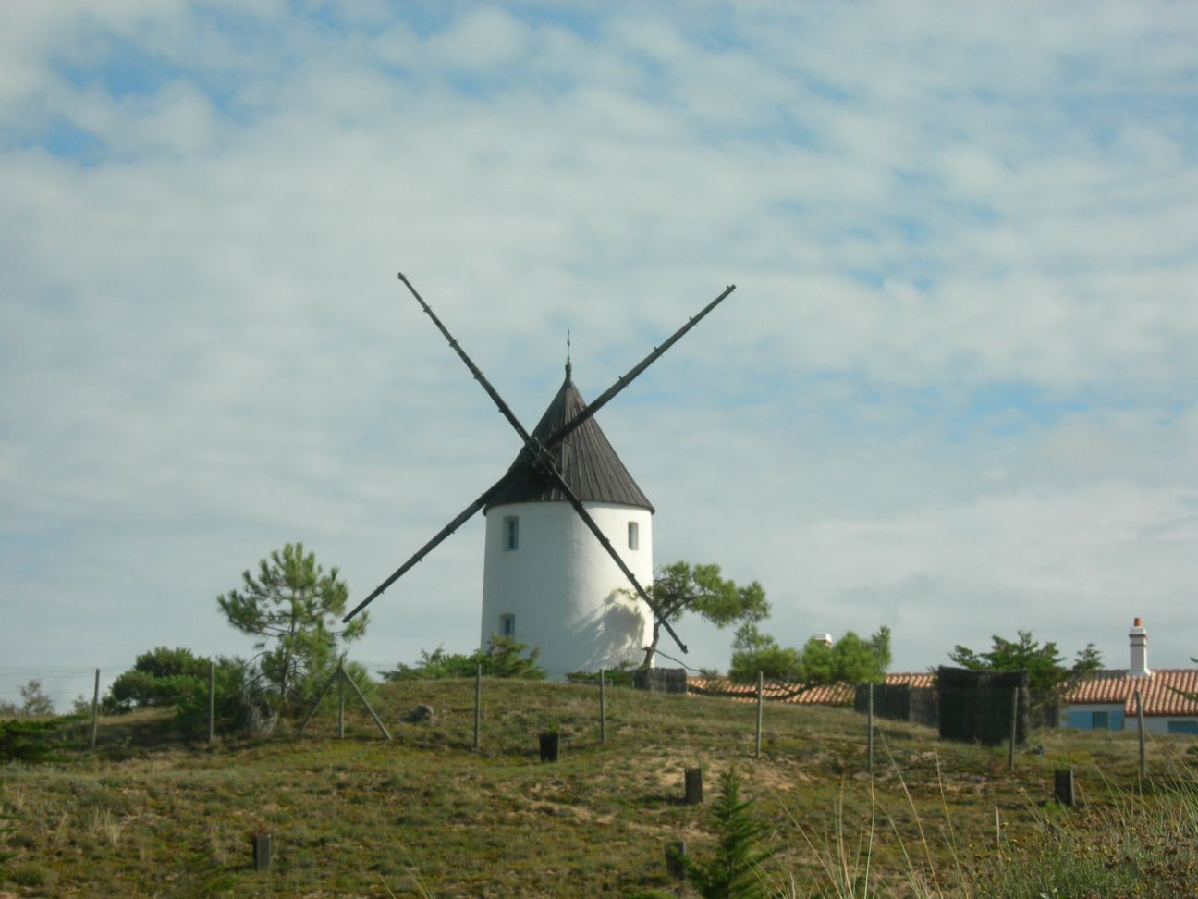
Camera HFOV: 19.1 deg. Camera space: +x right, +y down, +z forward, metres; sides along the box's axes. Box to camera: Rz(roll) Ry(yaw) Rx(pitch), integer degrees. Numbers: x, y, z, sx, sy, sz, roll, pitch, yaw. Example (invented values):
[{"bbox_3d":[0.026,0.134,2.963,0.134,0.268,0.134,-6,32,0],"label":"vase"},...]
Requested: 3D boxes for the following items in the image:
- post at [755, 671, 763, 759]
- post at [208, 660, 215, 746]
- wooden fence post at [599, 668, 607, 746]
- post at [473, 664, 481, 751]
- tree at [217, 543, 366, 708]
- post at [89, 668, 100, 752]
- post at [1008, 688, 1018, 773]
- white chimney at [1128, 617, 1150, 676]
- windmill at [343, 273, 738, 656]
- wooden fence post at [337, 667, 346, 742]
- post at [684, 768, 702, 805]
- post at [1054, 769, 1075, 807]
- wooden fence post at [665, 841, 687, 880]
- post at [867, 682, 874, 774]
[{"bbox_3d":[2.702,4.474,60.000,0.083,1.465,0.083,1,-8,0],"label":"post"},{"bbox_3d":[-6.291,4.112,58.000,0.073,1.390,0.073,1,-7,-6],"label":"post"},{"bbox_3d":[0.076,4.196,58.000,0.077,1.284,0.077,-2,-7,0],"label":"wooden fence post"},{"bbox_3d":[-1.960,4.152,57.500,0.077,1.411,0.077,3,-7,-2],"label":"post"},{"bbox_3d":[-5.512,3.151,64.000,2.672,2.966,2.500,1,-7,-5],"label":"tree"},{"bbox_3d":[-8.891,4.590,63.000,0.083,1.456,0.083,3,-8,0],"label":"post"},{"bbox_3d":[6.570,4.436,56.500,0.075,1.357,0.075,3,-7,7],"label":"post"},{"bbox_3d":[18.164,6.632,120.000,0.600,2.016,0.630,-2,-8,17],"label":"white chimney"},{"bbox_3d":[-1.057,0.926,114.541,12.673,13.435,6.859,-3,-9,20],"label":"windmill"},{"bbox_3d":[-4.477,4.420,62.000,0.083,1.286,0.083,0,-8,0],"label":"wooden fence post"},{"bbox_3d":[1.346,4.814,51.000,0.250,0.522,0.250,0,-8,0],"label":"post"},{"bbox_3d":[6.655,4.834,51.000,0.270,0.536,0.250,0,-8,0],"label":"post"},{"bbox_3d":[0.940,4.939,43.000,0.230,0.476,0.220,0,-7,1],"label":"wooden fence post"},{"bbox_3d":[4.282,4.367,56.000,0.073,1.460,0.073,0,-7,4],"label":"post"}]

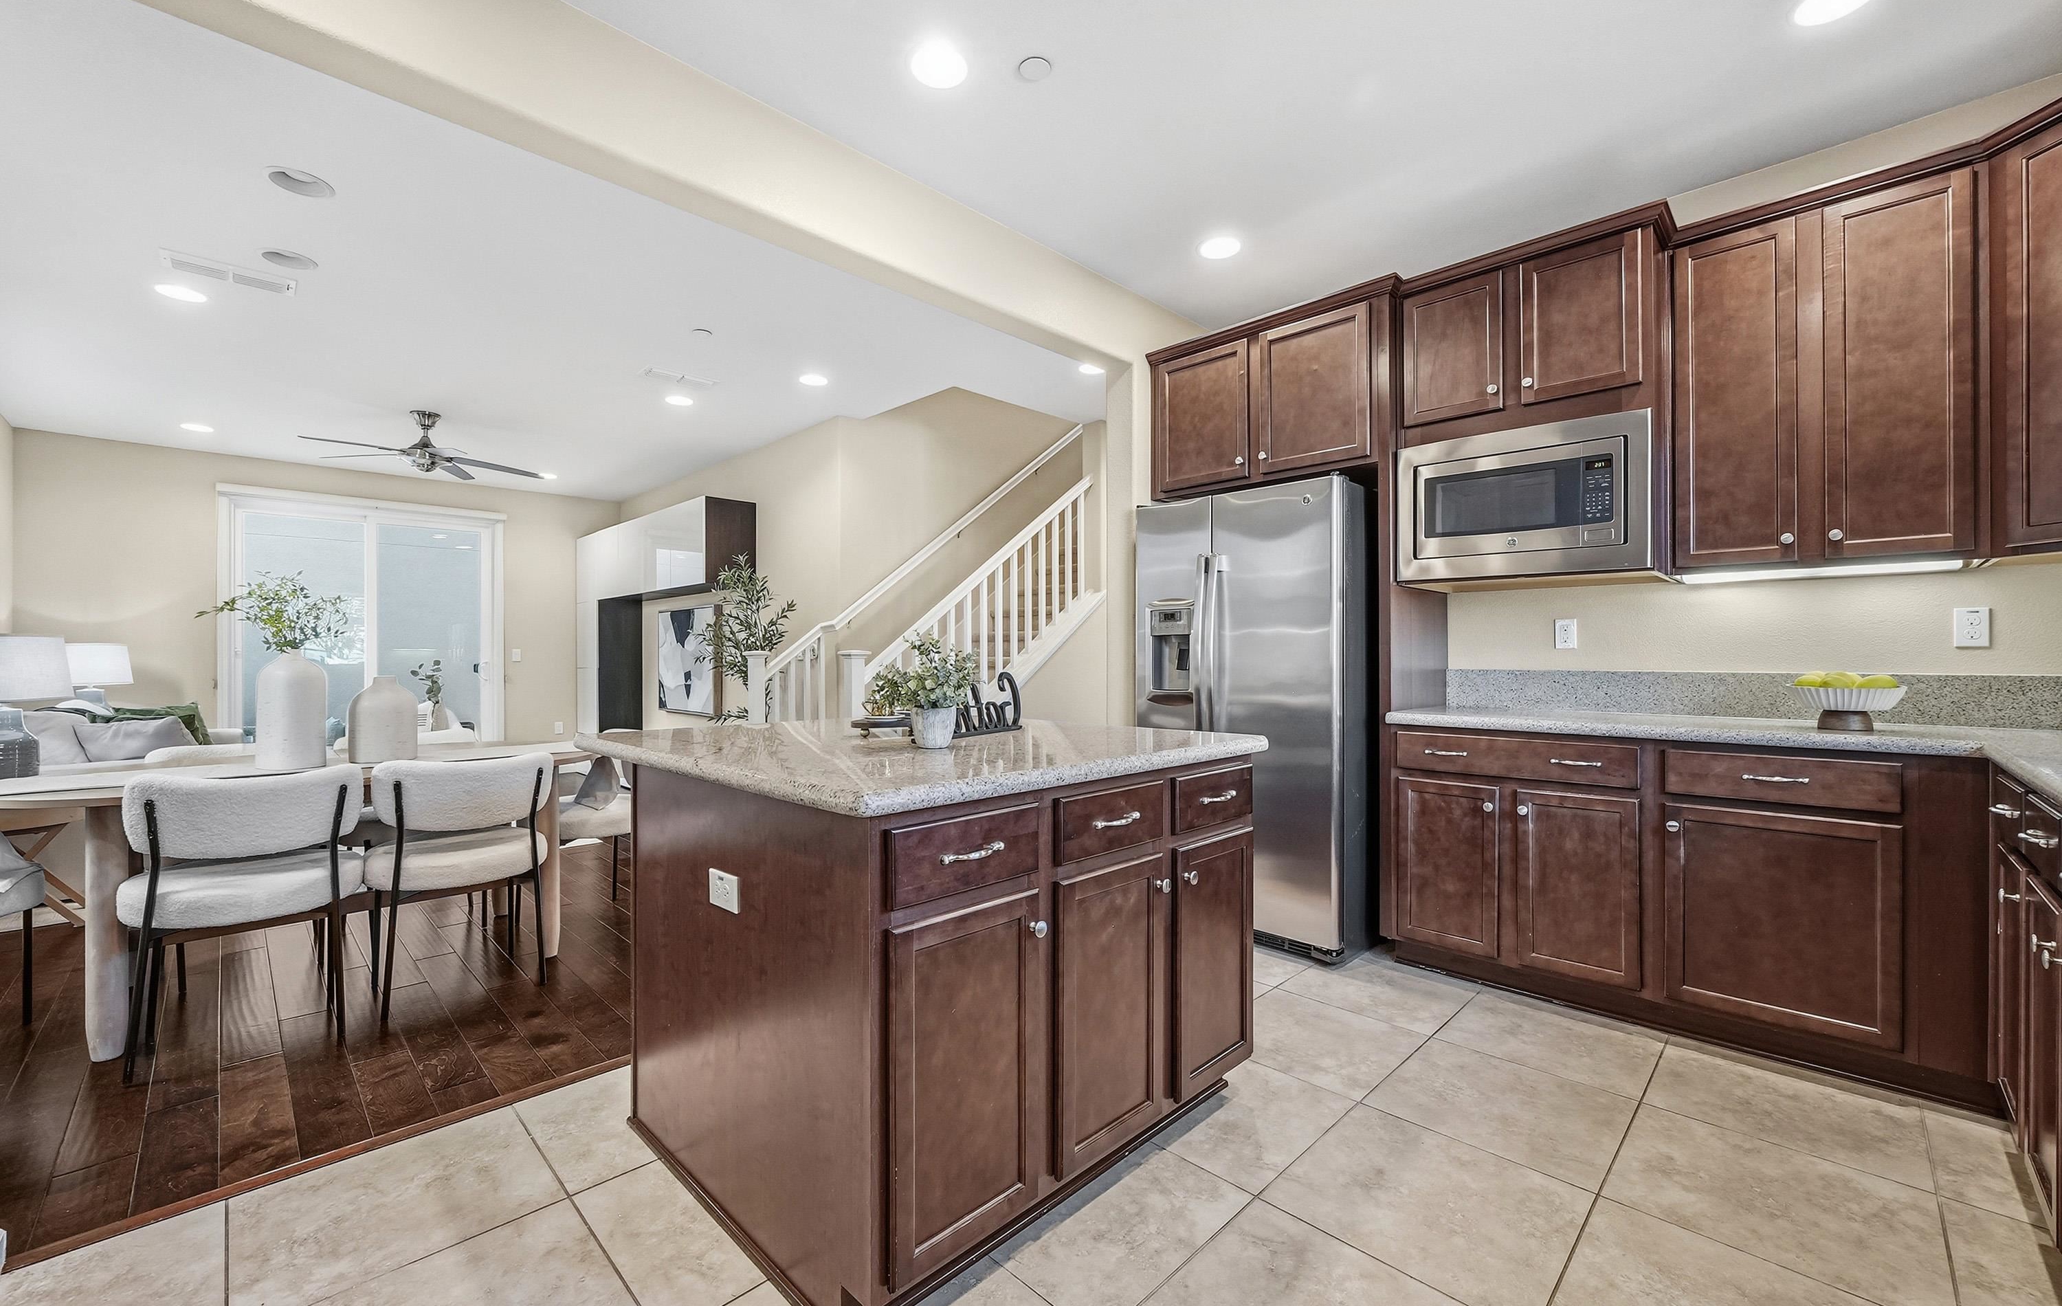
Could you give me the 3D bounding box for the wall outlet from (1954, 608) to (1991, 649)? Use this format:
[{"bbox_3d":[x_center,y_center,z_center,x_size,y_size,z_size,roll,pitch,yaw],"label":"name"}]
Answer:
[{"bbox_3d":[2.759,-0.073,2.351,0.012,0.115,0.070,0,-1,-45],"label":"wall outlet"}]

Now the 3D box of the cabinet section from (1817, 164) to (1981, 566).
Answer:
[{"bbox_3d":[2.440,-0.789,2.262,0.024,1.025,0.286,1,-1,-45],"label":"cabinet section"}]

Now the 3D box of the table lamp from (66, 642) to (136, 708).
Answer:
[{"bbox_3d":[-6.630,0.242,5.677,0.390,0.620,0.390,0,0,-45],"label":"table lamp"}]

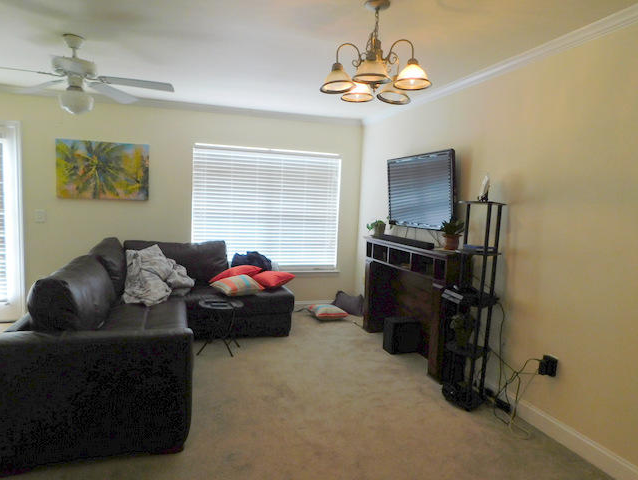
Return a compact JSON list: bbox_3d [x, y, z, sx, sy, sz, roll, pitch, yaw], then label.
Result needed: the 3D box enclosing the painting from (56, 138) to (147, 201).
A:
[{"bbox_3d":[-2.289,-0.734,4.528,0.905,0.610,0.030,0,5,-18],"label":"painting"}]

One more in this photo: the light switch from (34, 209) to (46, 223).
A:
[{"bbox_3d":[-2.883,-0.244,4.397,0.080,0.120,0.012,0,5,-18],"label":"light switch"}]

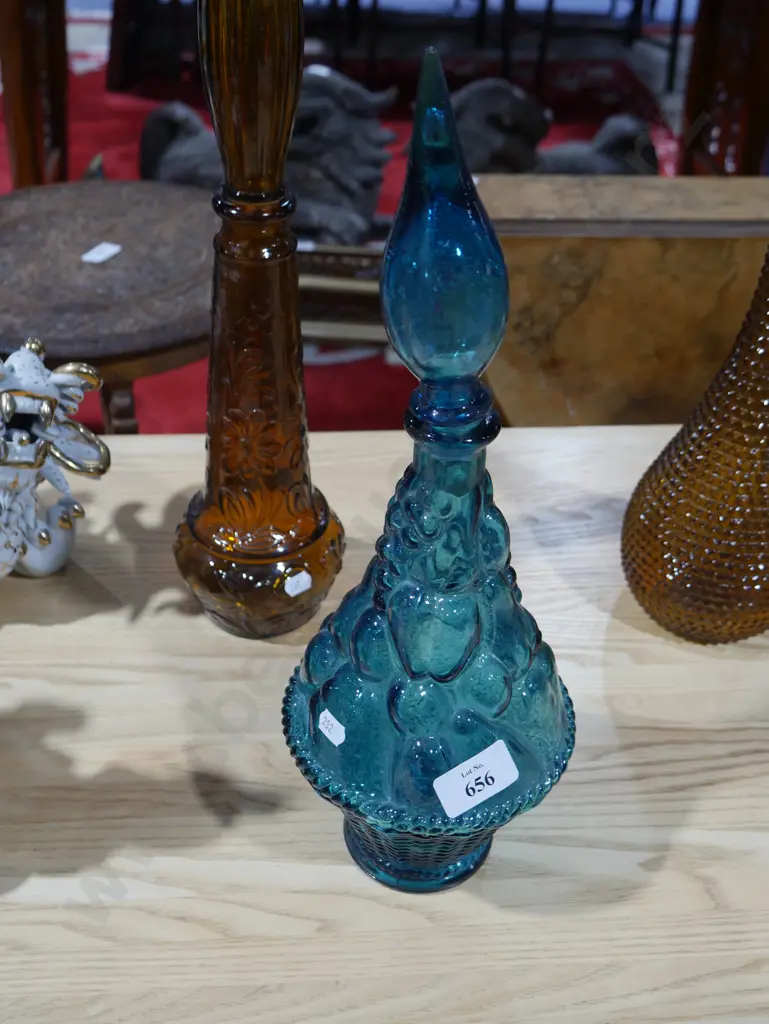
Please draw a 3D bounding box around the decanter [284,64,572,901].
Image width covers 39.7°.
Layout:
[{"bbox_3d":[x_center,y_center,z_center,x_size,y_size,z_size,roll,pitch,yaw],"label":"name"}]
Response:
[{"bbox_3d":[0.026,0.011,0.470,0.146,0.404,0.146,2,37,0],"label":"decanter"}]

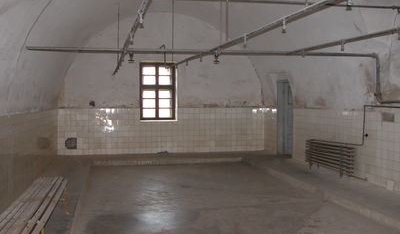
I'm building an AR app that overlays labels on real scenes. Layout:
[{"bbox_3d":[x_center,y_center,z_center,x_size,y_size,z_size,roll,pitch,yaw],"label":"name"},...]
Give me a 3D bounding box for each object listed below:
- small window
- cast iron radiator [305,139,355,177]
[{"bbox_3d":[-1.156,-0.710,11.129,0.980,1.580,0.120,-1,3,-11],"label":"small window"},{"bbox_3d":[2.550,0.806,8.049,0.200,0.597,1.425,-1,3,-15],"label":"cast iron radiator"}]

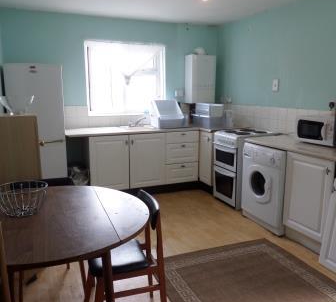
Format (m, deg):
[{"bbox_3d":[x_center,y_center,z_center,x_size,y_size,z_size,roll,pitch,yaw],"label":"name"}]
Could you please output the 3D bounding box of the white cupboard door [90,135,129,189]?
[{"bbox_3d":[-0.723,0.172,3.907,0.495,0.713,0.025,-5,11,-23],"label":"white cupboard door"}]

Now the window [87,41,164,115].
[{"bbox_3d":[-0.593,-1.021,4.497,1.160,1.000,0.120,-4,11,-22],"label":"window"}]

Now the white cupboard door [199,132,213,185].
[{"bbox_3d":[0.521,0.108,4.273,0.040,0.730,0.330,-4,11,-22],"label":"white cupboard door"}]

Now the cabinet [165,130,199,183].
[{"bbox_3d":[0.101,0.047,4.583,0.510,0.740,0.560,-4,11,-22],"label":"cabinet"}]

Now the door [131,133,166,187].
[{"bbox_3d":[-0.263,0.134,4.105,0.502,0.713,0.025,-5,11,-23],"label":"door"}]

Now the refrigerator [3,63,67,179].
[{"bbox_3d":[-1.567,-0.156,3.807,0.585,1.700,0.600,-4,11,-22],"label":"refrigerator"}]

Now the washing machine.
[{"bbox_3d":[1.214,0.352,3.297,0.560,0.850,0.600,-4,11,-22],"label":"washing machine"}]

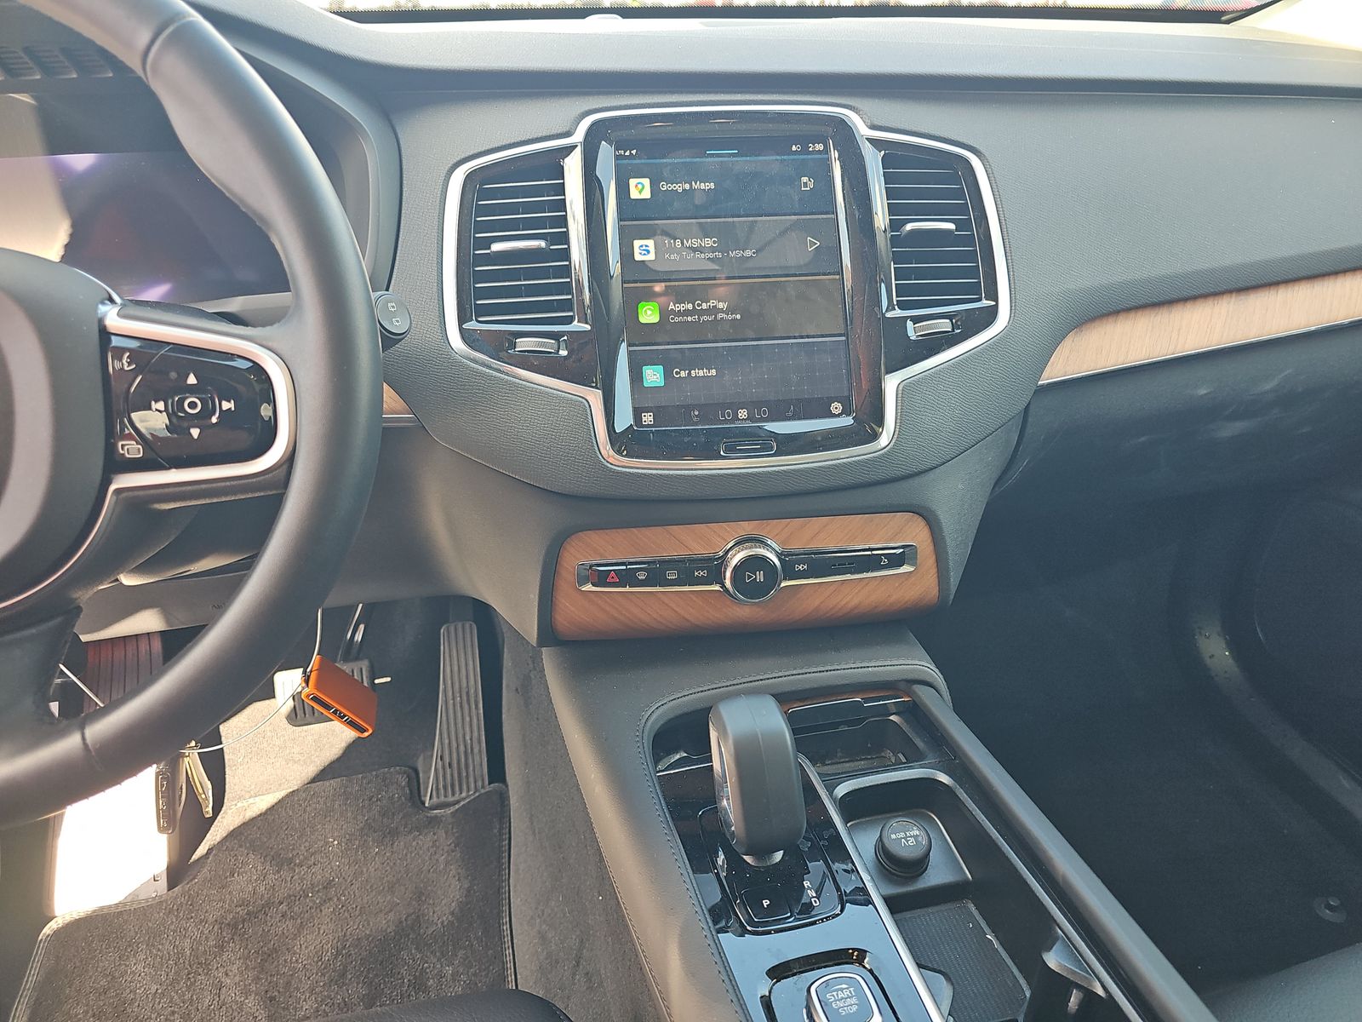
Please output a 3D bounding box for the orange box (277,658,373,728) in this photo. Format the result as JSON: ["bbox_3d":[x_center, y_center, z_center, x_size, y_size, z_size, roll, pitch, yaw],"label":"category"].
[{"bbox_3d":[-0.381,0.195,0.968,0.102,0.064,0.025,-6,-7,-12],"label":"orange box"}]

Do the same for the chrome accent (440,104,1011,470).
[{"bbox_3d":[0.032,-0.142,0.568,0.354,0.230,0.040,-4,-5,-7],"label":"chrome accent"}]

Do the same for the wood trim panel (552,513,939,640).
[{"bbox_3d":[0.041,0.039,0.573,0.244,0.073,0.028,-3,14,-6],"label":"wood trim panel"}]

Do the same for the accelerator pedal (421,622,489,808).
[{"bbox_3d":[-0.256,0.229,1.040,0.057,0.199,0.032,0,-5,-11],"label":"accelerator pedal"}]

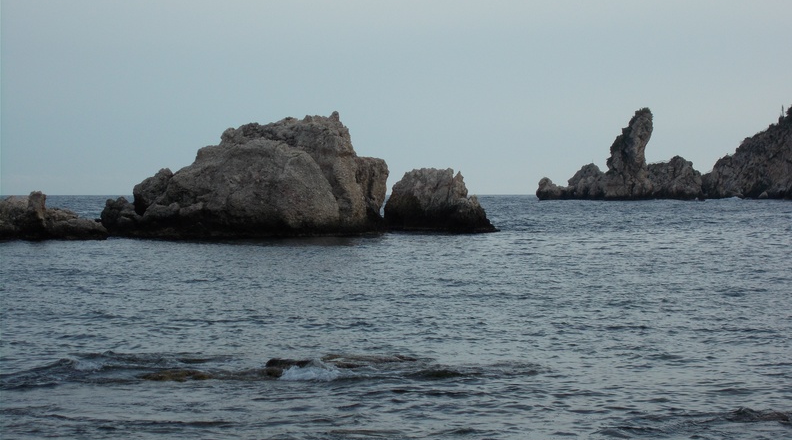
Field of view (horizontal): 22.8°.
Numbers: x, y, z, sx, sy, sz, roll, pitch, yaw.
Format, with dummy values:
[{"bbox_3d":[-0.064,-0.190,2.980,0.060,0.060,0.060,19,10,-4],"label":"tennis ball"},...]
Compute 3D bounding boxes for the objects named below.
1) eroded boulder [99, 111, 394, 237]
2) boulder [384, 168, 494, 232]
[{"bbox_3d":[-7.400,-2.250,96.500,14.000,6.100,9.000,0,1,0],"label":"eroded boulder"},{"bbox_3d":[2.400,-1.100,107.000,6.000,3.500,4.600,0,1,0],"label":"boulder"}]

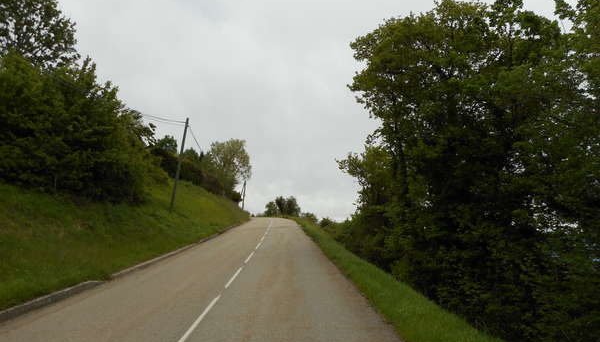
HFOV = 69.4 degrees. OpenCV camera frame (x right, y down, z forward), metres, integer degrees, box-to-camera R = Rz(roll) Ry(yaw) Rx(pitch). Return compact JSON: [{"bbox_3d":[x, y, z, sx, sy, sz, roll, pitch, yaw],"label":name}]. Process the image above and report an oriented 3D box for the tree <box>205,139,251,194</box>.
[{"bbox_3d":[-10.800,-0.500,64.000,6.900,8.800,6.700,1,-8,0],"label":"tree"}]

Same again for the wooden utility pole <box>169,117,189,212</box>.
[{"bbox_3d":[-8.080,-0.470,29.050,0.230,6.550,0.230,8,-8,0],"label":"wooden utility pole"}]

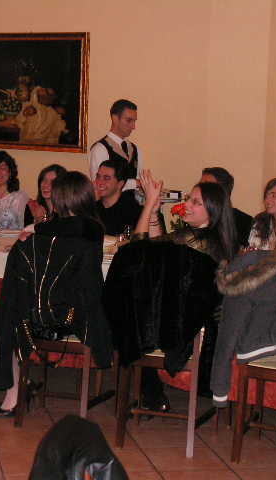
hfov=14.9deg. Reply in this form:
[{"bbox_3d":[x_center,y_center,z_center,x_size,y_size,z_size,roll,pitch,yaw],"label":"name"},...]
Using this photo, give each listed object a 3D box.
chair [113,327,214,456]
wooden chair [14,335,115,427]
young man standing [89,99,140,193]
[{"bbox_3d":[0.153,0.503,5.087,0.420,0.970,0.500,4,7,17],"label":"chair"},{"bbox_3d":[-0.355,0.454,5.395,0.420,0.970,0.500,4,7,18],"label":"wooden chair"},{"bbox_3d":[-0.145,-0.171,7.729,0.500,1.710,0.360,-3,8,-36],"label":"young man standing"}]

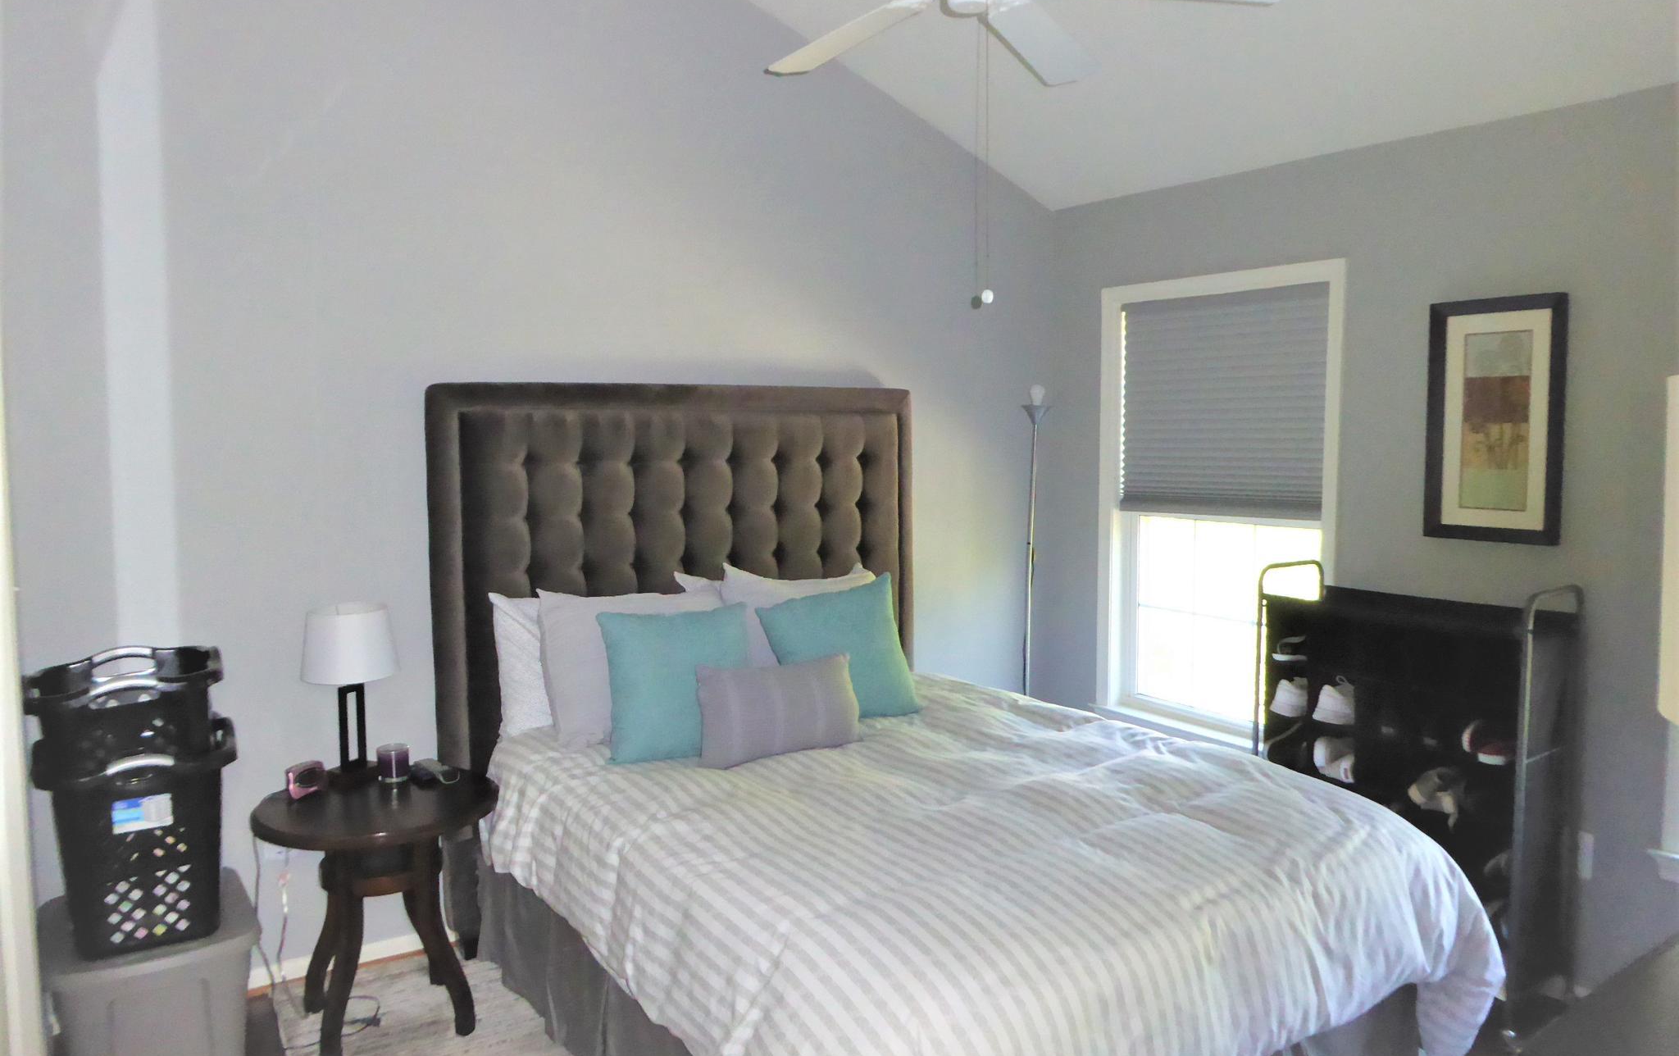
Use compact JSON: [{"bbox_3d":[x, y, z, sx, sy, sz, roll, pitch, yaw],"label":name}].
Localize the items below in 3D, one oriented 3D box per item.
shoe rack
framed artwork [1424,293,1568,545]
[{"bbox_3d":[1.600,0.711,3.442,0.315,1.145,0.785,-3,6,-34],"label":"shoe rack"},{"bbox_3d":[1.861,-0.304,3.461,0.030,0.690,0.387,-3,6,-34],"label":"framed artwork"}]

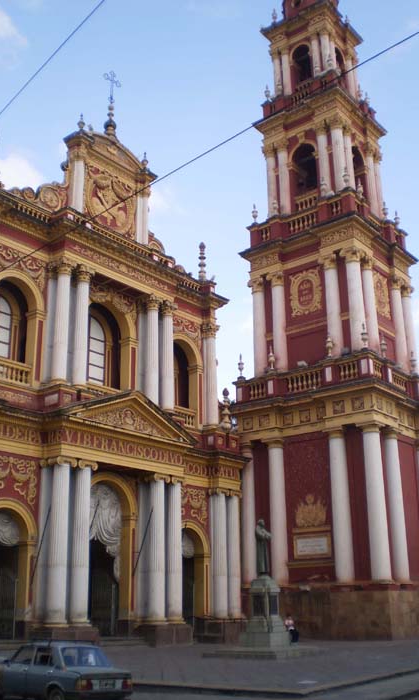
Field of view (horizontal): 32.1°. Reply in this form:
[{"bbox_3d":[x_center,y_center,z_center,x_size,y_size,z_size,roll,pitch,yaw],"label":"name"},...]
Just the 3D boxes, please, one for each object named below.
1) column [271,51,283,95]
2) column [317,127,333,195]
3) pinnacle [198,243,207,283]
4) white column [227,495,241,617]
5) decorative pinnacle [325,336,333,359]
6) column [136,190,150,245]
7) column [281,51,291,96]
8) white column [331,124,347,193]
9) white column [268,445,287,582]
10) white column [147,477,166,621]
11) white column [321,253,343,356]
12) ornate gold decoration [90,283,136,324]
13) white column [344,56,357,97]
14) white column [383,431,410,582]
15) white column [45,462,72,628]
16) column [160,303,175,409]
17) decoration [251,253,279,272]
[{"bbox_3d":[5.205,-21.203,55.725,0.680,4.200,0.680,0,-19,0],"label":"column"},{"bbox_3d":[7.059,-11.426,44.813,0.737,5.368,0.737,-1,-17,0],"label":"column"},{"bbox_3d":[-0.460,-5.694,47.123,0.530,2.900,0.530,0,-19,0],"label":"pinnacle"},{"bbox_3d":[1.341,10.857,38.557,0.780,6.502,0.780,0,-19,0],"label":"white column"},{"bbox_3d":[7.068,-0.230,42.741,0.439,1.514,0.439,0,-19,0],"label":"decorative pinnacle"},{"bbox_3d":[-4.196,-8.260,45.728,0.720,4.000,0.720,-16,-24,38],"label":"column"},{"bbox_3d":[5.456,-19.783,52.036,0.600,4.176,0.600,0,-19,0],"label":"column"},{"bbox_3d":[8.574,-12.743,47.968,0.816,5.326,0.816,0,-19,0],"label":"white column"},{"bbox_3d":[3.927,8.994,40.697,0.960,8.063,0.960,0,-19,0],"label":"white column"},{"bbox_3d":[-2.339,9.018,33.207,0.800,6.626,0.800,0,-19,0],"label":"white column"},{"bbox_3d":[7.287,-2.706,42.630,0.920,6.716,0.920,-15,-24,37],"label":"white column"},{"bbox_3d":[-5.163,-2.504,37.970,0.250,1.500,3.900,-14,-22,36],"label":"ornate gold decoration"},{"bbox_3d":[11.049,-21.252,56.545,0.640,4.148,0.640,-15,-23,37],"label":"white column"},{"bbox_3d":[9.760,8.025,37.905,0.891,7.819,0.891,-15,-22,37],"label":"white column"},{"bbox_3d":[-6.477,8.197,31.566,0.877,7.179,0.877,-16,-24,38],"label":"white column"},{"bbox_3d":[-2.285,0.284,40.767,0.775,6.499,0.775,0,-19,0],"label":"column"},{"bbox_3d":[3.890,-6.121,50.559,2.282,0.941,0.220,-15,-23,37],"label":"decoration"}]

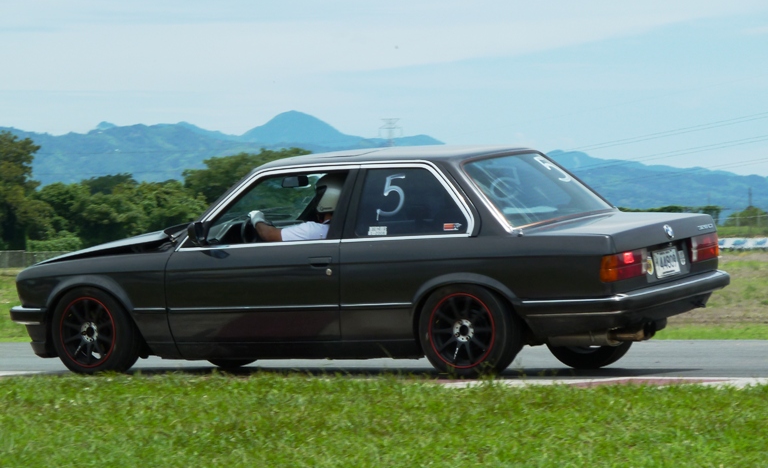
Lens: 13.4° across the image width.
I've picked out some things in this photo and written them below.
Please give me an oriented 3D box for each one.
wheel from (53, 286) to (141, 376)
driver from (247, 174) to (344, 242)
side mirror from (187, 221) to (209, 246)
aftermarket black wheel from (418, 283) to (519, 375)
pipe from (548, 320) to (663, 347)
[{"bbox_3d":[-1.719,0.588,19.560,0.575,0.575,0.205,-1,0,31],"label":"wheel"},{"bbox_3d":[-0.607,0.120,19.290,1.100,0.950,0.530,-1,0,31],"label":"driver"},{"bbox_3d":[-1.088,0.000,19.020,0.090,0.135,0.170,-1,0,31],"label":"side mirror"},{"bbox_3d":[0.483,0.538,18.250,0.575,0.575,0.205,-1,0,31],"label":"aftermarket black wheel"},{"bbox_3d":[1.219,0.555,18.180,0.670,0.150,0.160,-1,0,31],"label":"pipe"}]

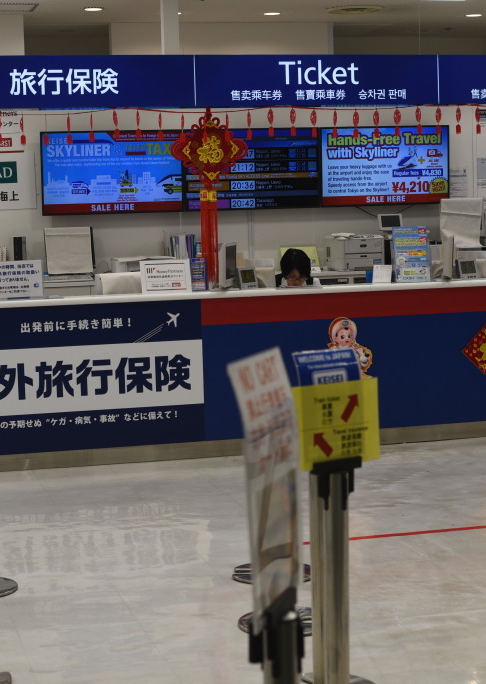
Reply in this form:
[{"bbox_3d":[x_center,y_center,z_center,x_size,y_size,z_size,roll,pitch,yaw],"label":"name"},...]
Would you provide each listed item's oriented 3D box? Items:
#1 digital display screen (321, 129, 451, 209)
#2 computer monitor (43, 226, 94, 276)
[{"bbox_3d":[1.068,-1.324,10.729,1.031,0.596,0.080,-3,6,-14],"label":"digital display screen"},{"bbox_3d":[-1.244,-0.652,10.174,0.350,0.360,0.100,-3,-7,-14],"label":"computer monitor"}]

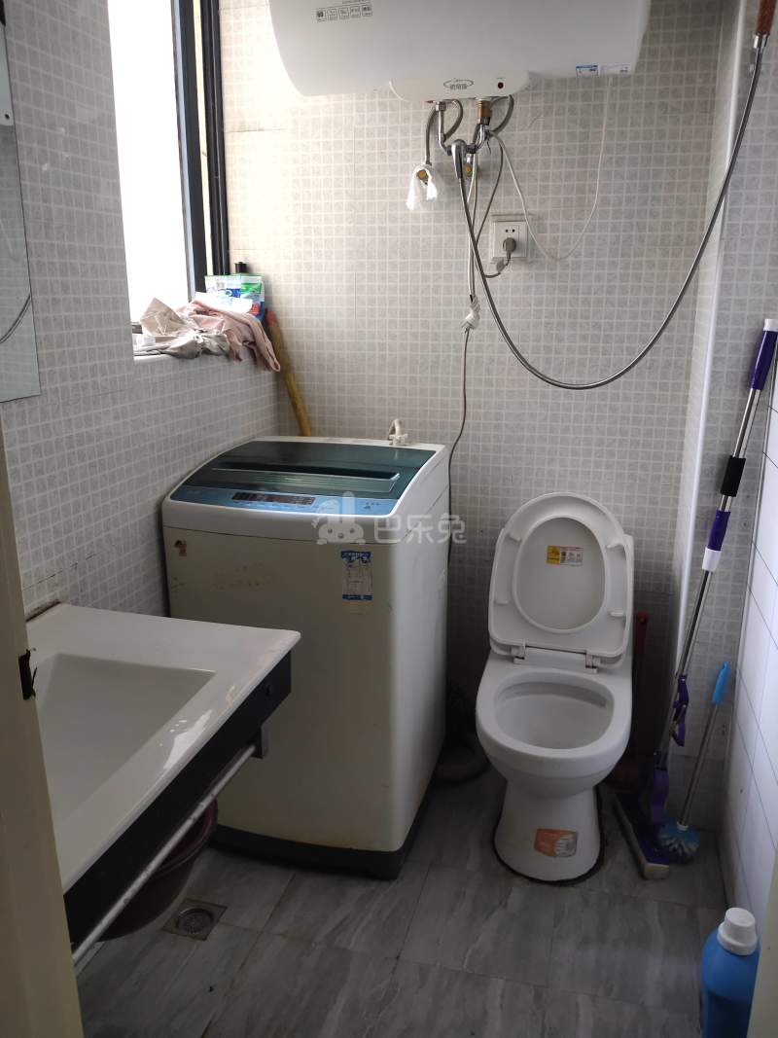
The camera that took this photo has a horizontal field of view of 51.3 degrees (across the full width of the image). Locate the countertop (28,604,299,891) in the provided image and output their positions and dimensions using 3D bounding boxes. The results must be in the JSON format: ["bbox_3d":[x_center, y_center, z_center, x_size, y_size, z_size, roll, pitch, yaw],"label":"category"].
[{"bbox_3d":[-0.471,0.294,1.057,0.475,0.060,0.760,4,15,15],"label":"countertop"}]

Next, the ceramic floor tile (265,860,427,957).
[{"bbox_3d":[-0.087,0.849,1.811,0.300,0.010,0.300,4,15,14],"label":"ceramic floor tile"}]

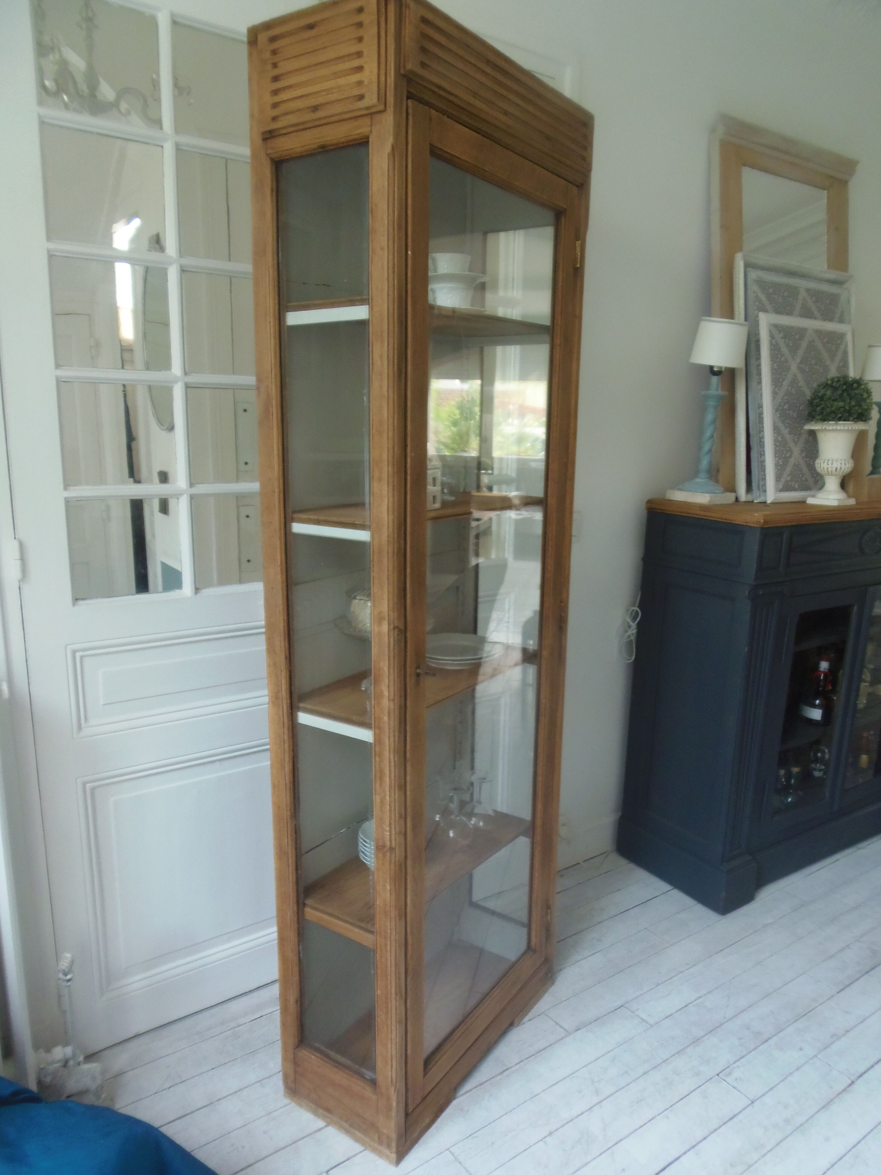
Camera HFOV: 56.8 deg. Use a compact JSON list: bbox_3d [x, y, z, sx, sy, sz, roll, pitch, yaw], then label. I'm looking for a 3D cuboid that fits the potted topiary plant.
[{"bbox_3d":[1.197,-0.441,2.446,0.196,0.377,0.196,-7,14,-33],"label":"potted topiary plant"}]

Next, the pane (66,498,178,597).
[{"bbox_3d":[-0.637,-0.082,1.657,0.220,0.206,0.020,-7,14,-33],"label":"pane"}]

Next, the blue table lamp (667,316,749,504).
[{"bbox_3d":[0.817,-0.527,2.450,0.157,0.531,0.157,-7,14,-33],"label":"blue table lamp"}]

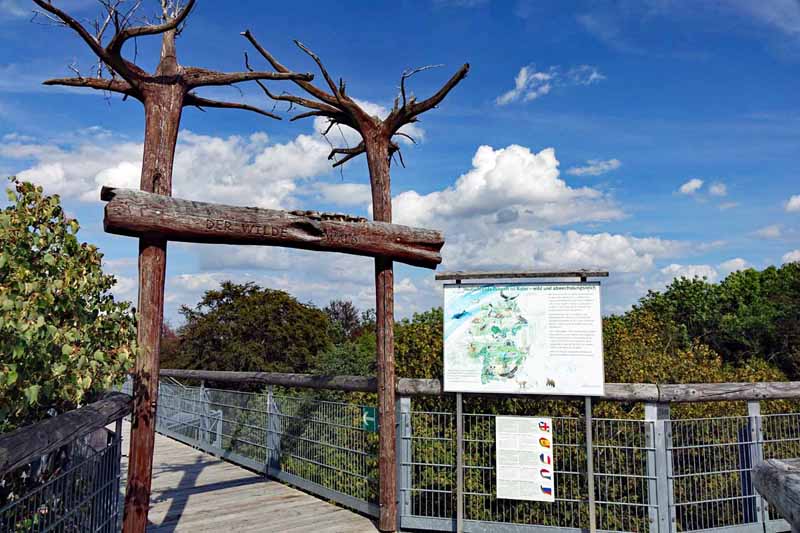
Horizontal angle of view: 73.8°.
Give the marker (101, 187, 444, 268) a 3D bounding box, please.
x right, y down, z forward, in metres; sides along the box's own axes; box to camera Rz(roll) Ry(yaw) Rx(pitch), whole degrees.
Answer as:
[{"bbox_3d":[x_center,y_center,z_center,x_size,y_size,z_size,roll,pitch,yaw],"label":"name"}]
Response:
[{"bbox_3d":[-0.703,-0.232,3.740,2.380,0.290,0.280,5,-8,-36],"label":"marker"}]

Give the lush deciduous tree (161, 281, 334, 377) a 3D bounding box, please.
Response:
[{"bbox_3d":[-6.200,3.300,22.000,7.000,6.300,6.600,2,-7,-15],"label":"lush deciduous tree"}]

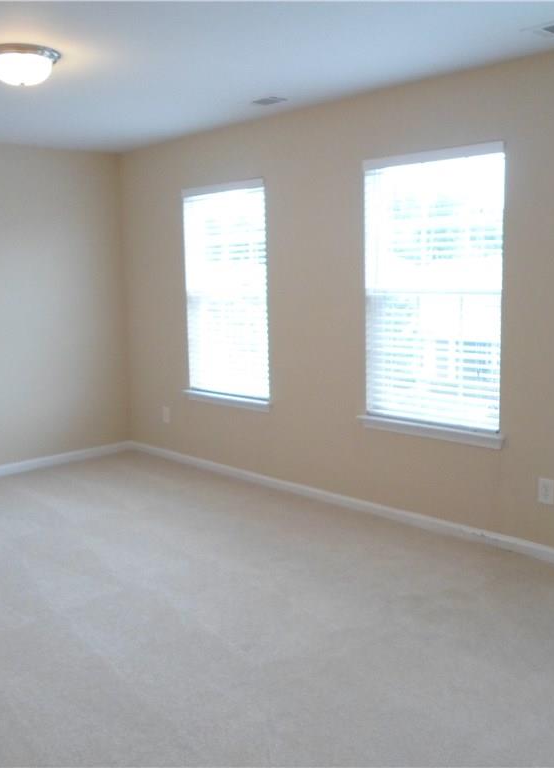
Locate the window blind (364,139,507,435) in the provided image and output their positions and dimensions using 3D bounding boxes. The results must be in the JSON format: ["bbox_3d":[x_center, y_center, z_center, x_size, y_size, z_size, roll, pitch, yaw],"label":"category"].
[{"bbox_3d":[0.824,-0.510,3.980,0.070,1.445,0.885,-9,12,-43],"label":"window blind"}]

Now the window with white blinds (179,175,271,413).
[{"bbox_3d":[-0.355,-0.624,5.241,0.100,1.530,0.910,-9,12,-43],"label":"window with white blinds"}]

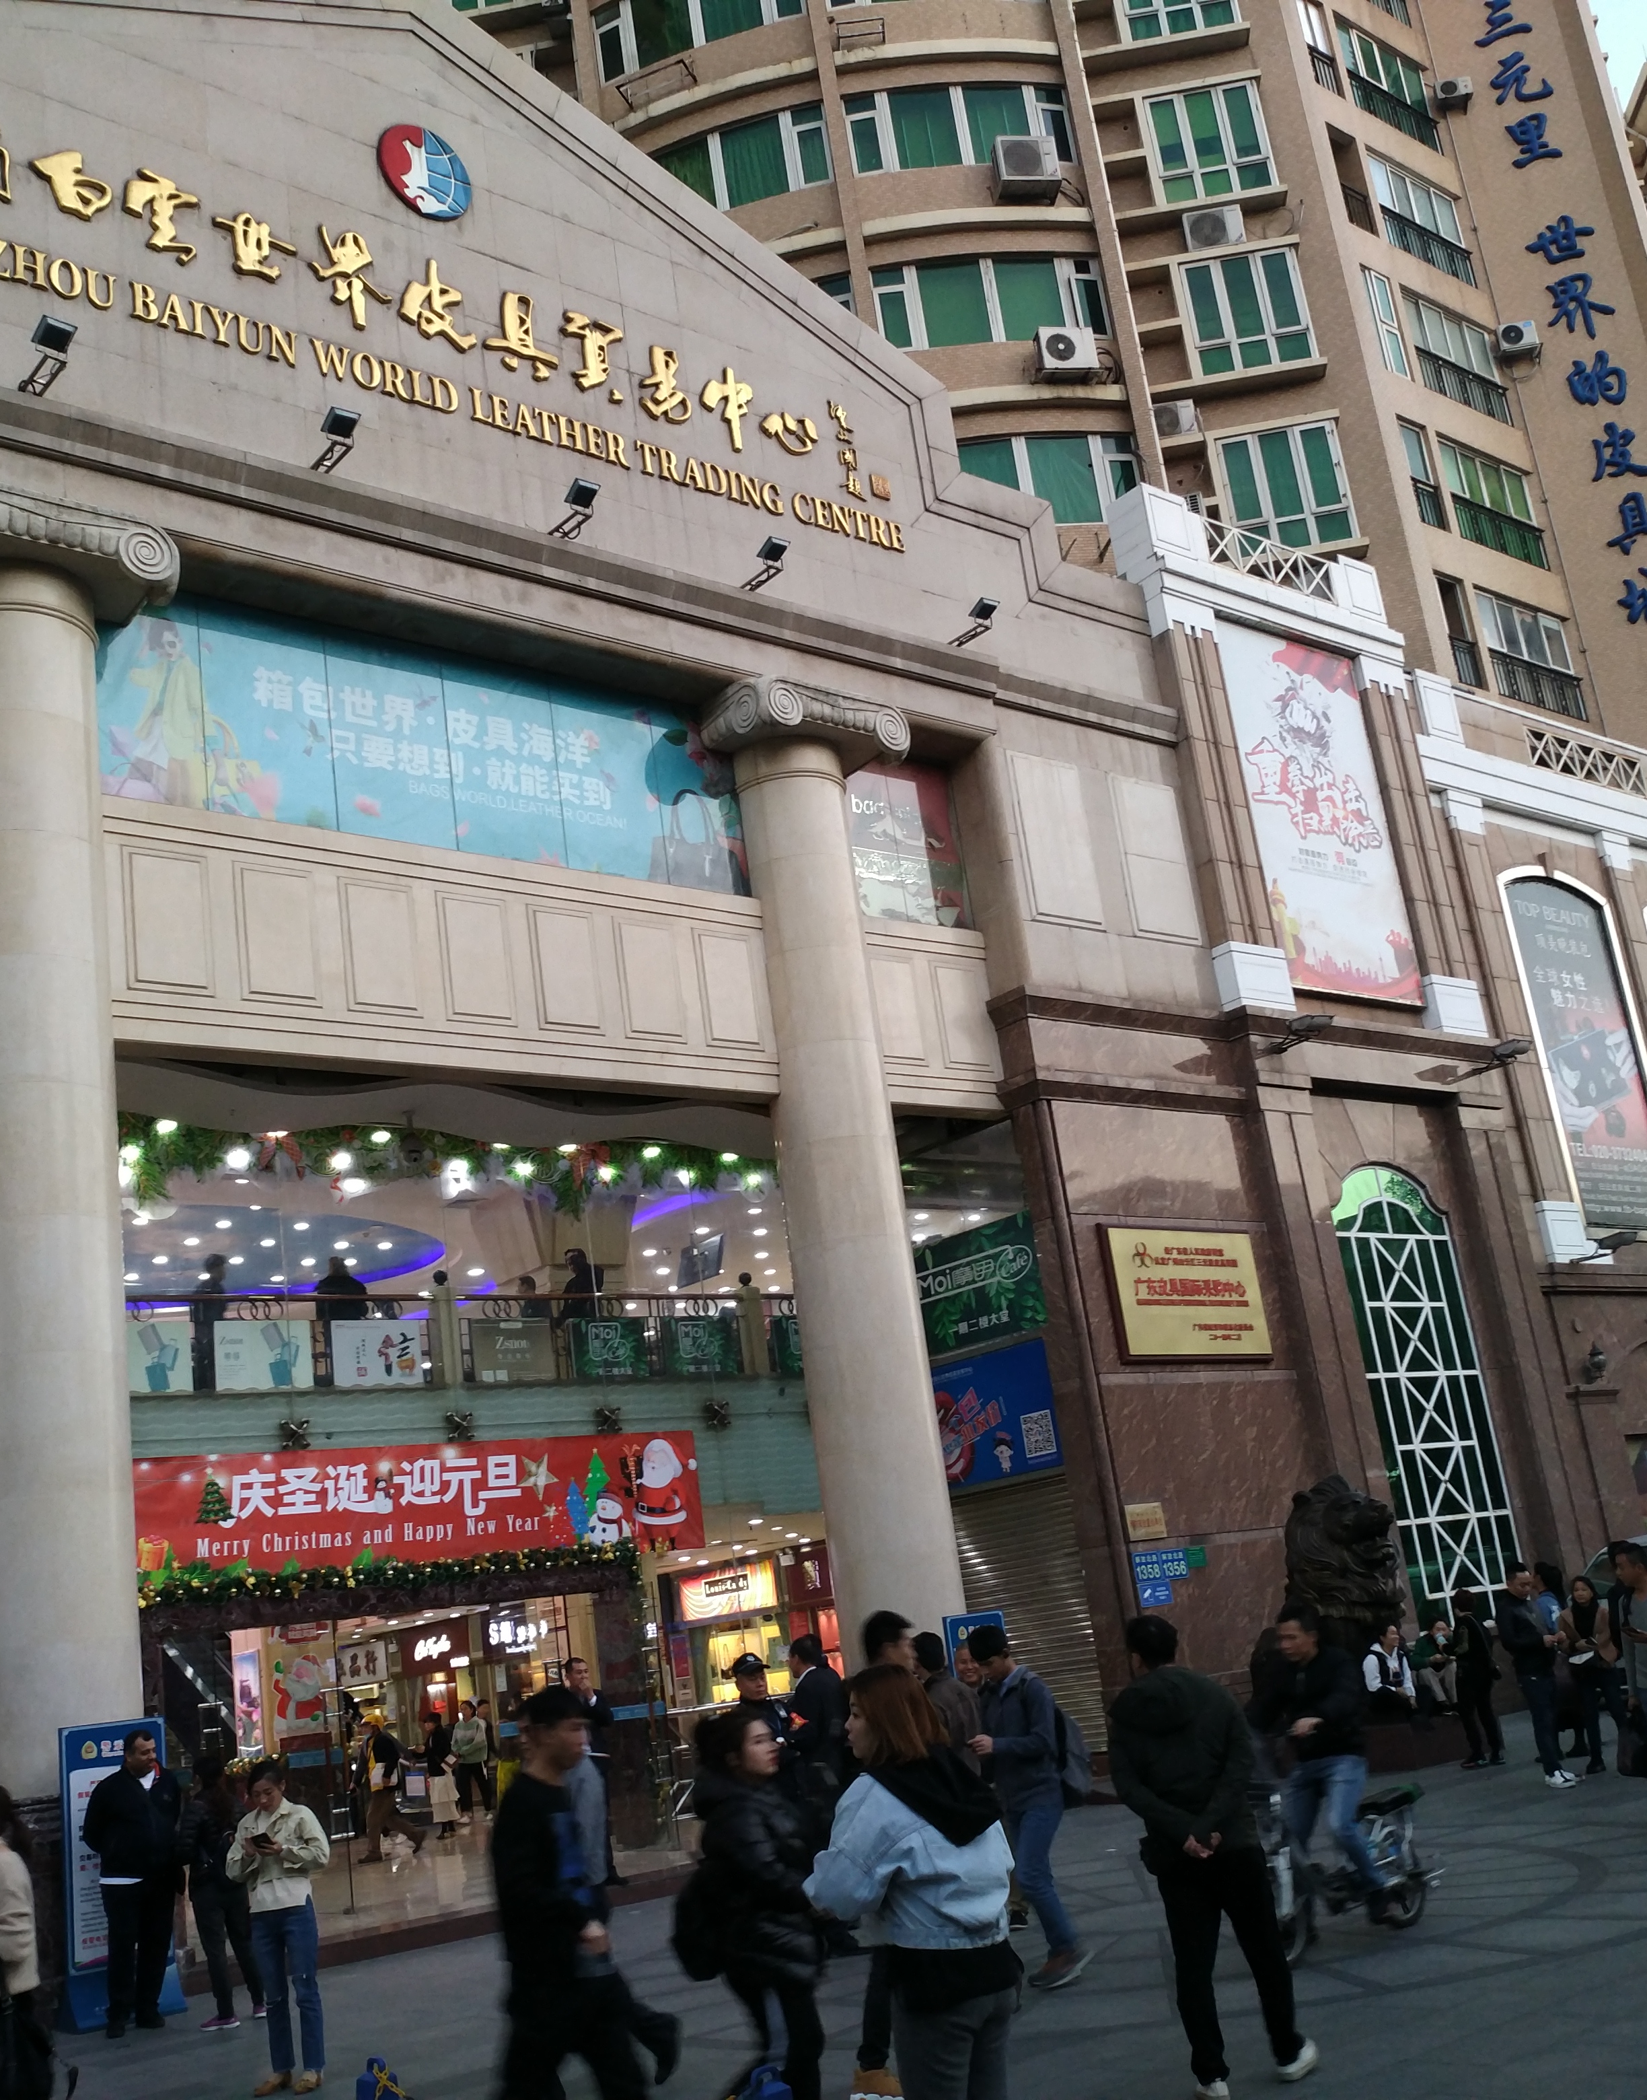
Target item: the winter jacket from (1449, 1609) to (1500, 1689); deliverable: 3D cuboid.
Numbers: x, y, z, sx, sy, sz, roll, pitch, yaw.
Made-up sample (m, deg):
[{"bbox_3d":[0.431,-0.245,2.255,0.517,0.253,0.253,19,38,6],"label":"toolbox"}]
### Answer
[{"bbox_3d":[6.399,5.884,21.460,0.440,0.720,0.320,3,-20,-35],"label":"winter jacket"}]

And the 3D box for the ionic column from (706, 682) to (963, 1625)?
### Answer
[{"bbox_3d":[0.414,2.010,22.885,2.050,11.800,1.900,6,-21,-40],"label":"ionic column"}]

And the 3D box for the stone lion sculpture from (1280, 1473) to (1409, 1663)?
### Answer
[{"bbox_3d":[5.225,5.656,22.543,1.100,2.450,1.550,6,-21,-40],"label":"stone lion sculpture"}]

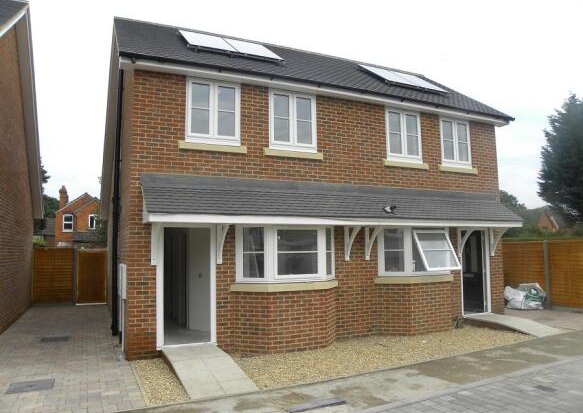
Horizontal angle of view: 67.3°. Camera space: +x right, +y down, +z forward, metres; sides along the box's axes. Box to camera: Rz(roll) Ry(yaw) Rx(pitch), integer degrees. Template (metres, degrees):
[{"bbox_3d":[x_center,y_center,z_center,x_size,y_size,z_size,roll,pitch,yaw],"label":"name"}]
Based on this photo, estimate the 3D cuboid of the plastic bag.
[{"bbox_3d":[6.749,2.582,12.747,1.080,0.720,0.800,-2,-5,18],"label":"plastic bag"}]

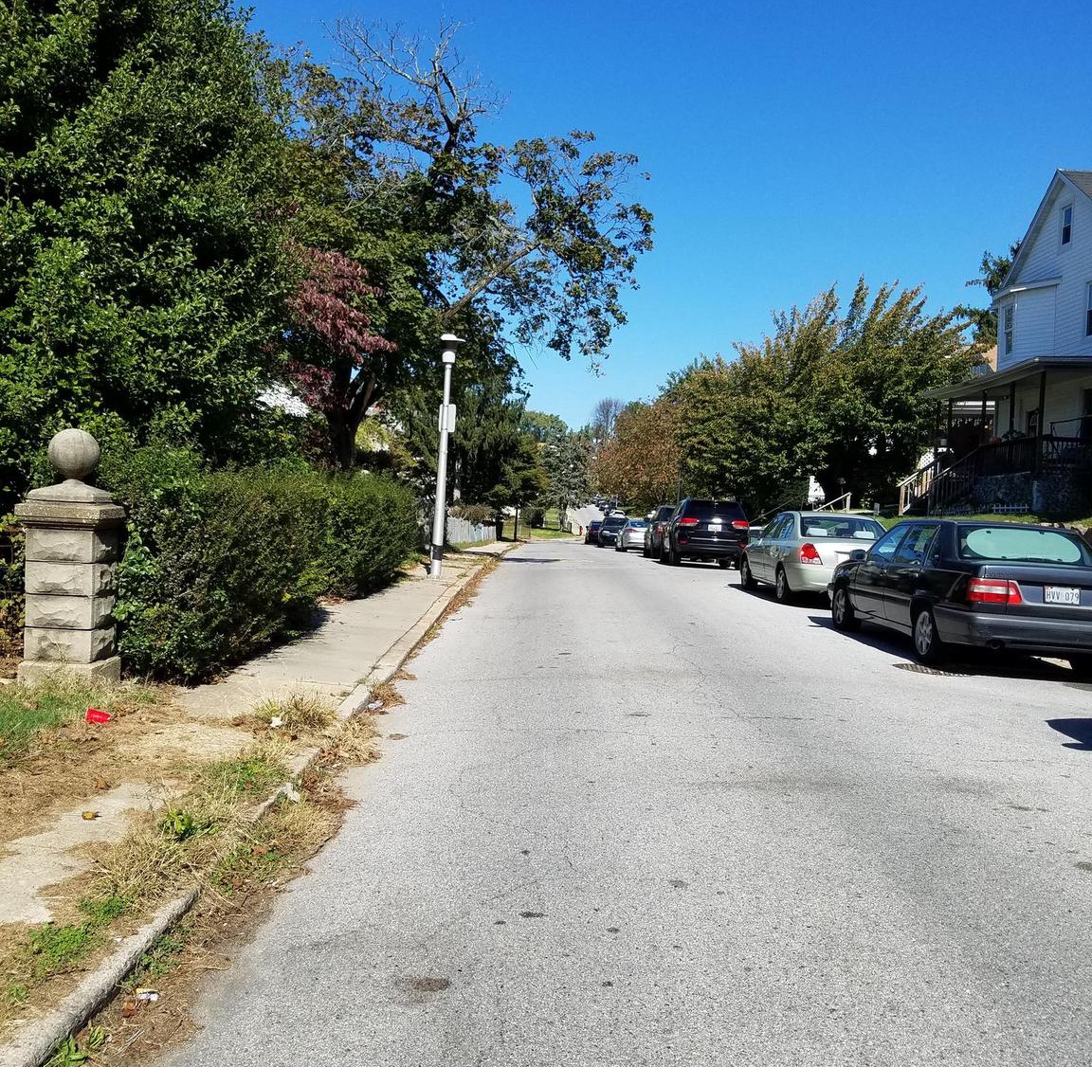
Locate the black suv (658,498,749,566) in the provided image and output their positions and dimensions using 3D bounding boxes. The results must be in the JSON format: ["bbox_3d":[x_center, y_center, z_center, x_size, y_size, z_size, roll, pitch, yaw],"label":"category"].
[{"bbox_3d":[4.270,-0.053,30.100,1.940,1.760,4.820,2,1,1],"label":"black suv"}]

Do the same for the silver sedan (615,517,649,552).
[{"bbox_3d":[4.350,0.155,51.000,1.830,1.460,4.800,2,1,-1],"label":"silver sedan"}]

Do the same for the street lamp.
[{"bbox_3d":[-1.750,-1.356,18.900,0.420,4.250,0.420,3,1,0],"label":"street lamp"}]

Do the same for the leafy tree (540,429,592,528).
[{"bbox_3d":[1.674,-4.208,87.000,4.400,8.200,4.400,2,1,0],"label":"leafy tree"}]

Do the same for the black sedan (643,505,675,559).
[{"bbox_3d":[4.430,-0.056,37.600,1.880,1.730,4.650,2,1,0],"label":"black sedan"}]

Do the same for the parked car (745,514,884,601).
[{"bbox_3d":[4.500,0.358,18.450,1.720,1.425,4.520,2,1,-1],"label":"parked car"}]

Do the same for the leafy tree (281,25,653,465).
[{"bbox_3d":[-1.865,-4.680,22.000,8.000,10.800,8.000,2,1,0],"label":"leafy tree"}]

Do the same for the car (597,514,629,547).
[{"bbox_3d":[3.750,-0.042,59.800,1.840,1.530,4.700,2,1,1],"label":"car"}]

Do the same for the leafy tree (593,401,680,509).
[{"bbox_3d":[5.921,-4.270,69.000,6.200,8.600,6.200,2,1,0],"label":"leafy tree"}]

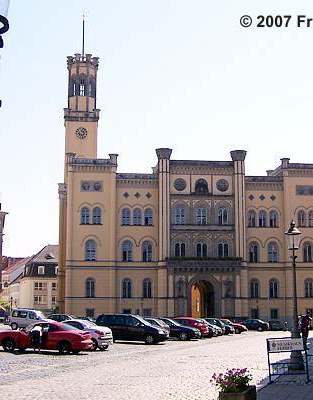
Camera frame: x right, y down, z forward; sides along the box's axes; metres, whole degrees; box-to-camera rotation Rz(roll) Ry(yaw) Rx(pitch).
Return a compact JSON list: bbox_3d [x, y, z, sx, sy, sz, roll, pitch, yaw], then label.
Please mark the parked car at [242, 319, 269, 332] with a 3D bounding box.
[{"bbox_3d":[10.570,13.913,75.000,4.250,1.420,1.720,-5,-10,28],"label":"parked car"}]

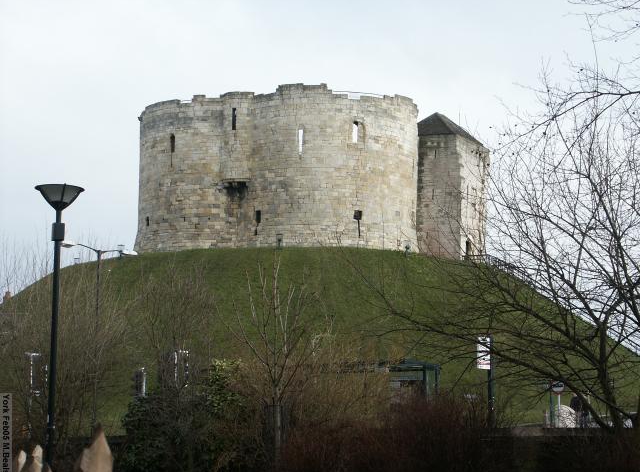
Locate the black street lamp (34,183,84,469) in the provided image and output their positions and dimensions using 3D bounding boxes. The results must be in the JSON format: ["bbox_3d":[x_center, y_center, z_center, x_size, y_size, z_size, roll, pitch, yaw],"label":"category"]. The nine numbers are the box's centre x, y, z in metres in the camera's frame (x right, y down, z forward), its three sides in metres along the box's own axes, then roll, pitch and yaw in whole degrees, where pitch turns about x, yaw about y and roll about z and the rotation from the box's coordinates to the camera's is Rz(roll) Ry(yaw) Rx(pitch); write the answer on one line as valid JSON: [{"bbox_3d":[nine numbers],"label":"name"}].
[{"bbox_3d":[-3.759,1.577,22.450,0.700,4.650,0.700,1,-6,0],"label":"black street lamp"}]

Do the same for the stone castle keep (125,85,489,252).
[{"bbox_3d":[-0.330,-3.707,130.145,26.908,12.922,23.278,-1,-6,22],"label":"stone castle keep"}]

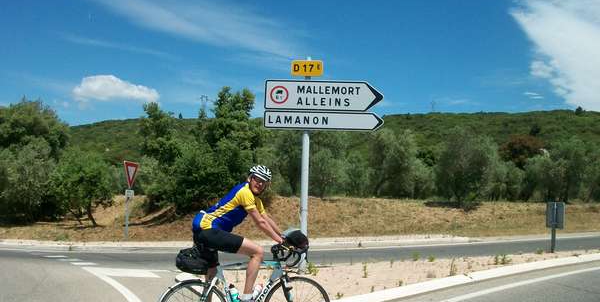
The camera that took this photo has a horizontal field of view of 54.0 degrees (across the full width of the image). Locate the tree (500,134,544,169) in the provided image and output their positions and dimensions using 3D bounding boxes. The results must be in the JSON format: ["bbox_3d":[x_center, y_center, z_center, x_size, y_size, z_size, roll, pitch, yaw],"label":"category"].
[{"bbox_3d":[13.970,0.471,37.000,2.763,3.014,2.763,2,-3,0],"label":"tree"}]

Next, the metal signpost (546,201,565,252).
[{"bbox_3d":[5.766,1.715,13.300,0.450,1.140,0.090,-1,-3,40],"label":"metal signpost"}]

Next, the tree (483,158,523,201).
[{"bbox_3d":[9.278,1.283,27.000,1.900,2.000,1.800,2,-2,0],"label":"tree"}]

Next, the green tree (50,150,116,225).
[{"bbox_3d":[-6.246,1.053,17.000,2.000,2.300,1.900,2,-2,0],"label":"green tree"}]

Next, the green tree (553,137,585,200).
[{"bbox_3d":[12.119,0.877,26.500,1.682,2.878,1.682,2,-3,0],"label":"green tree"}]

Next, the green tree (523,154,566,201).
[{"bbox_3d":[10.995,1.192,26.500,1.979,2.069,1.979,2,-3,0],"label":"green tree"}]

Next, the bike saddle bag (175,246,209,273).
[{"bbox_3d":[-0.958,0.989,5.300,0.310,0.220,0.190,3,-2,-23],"label":"bike saddle bag"}]

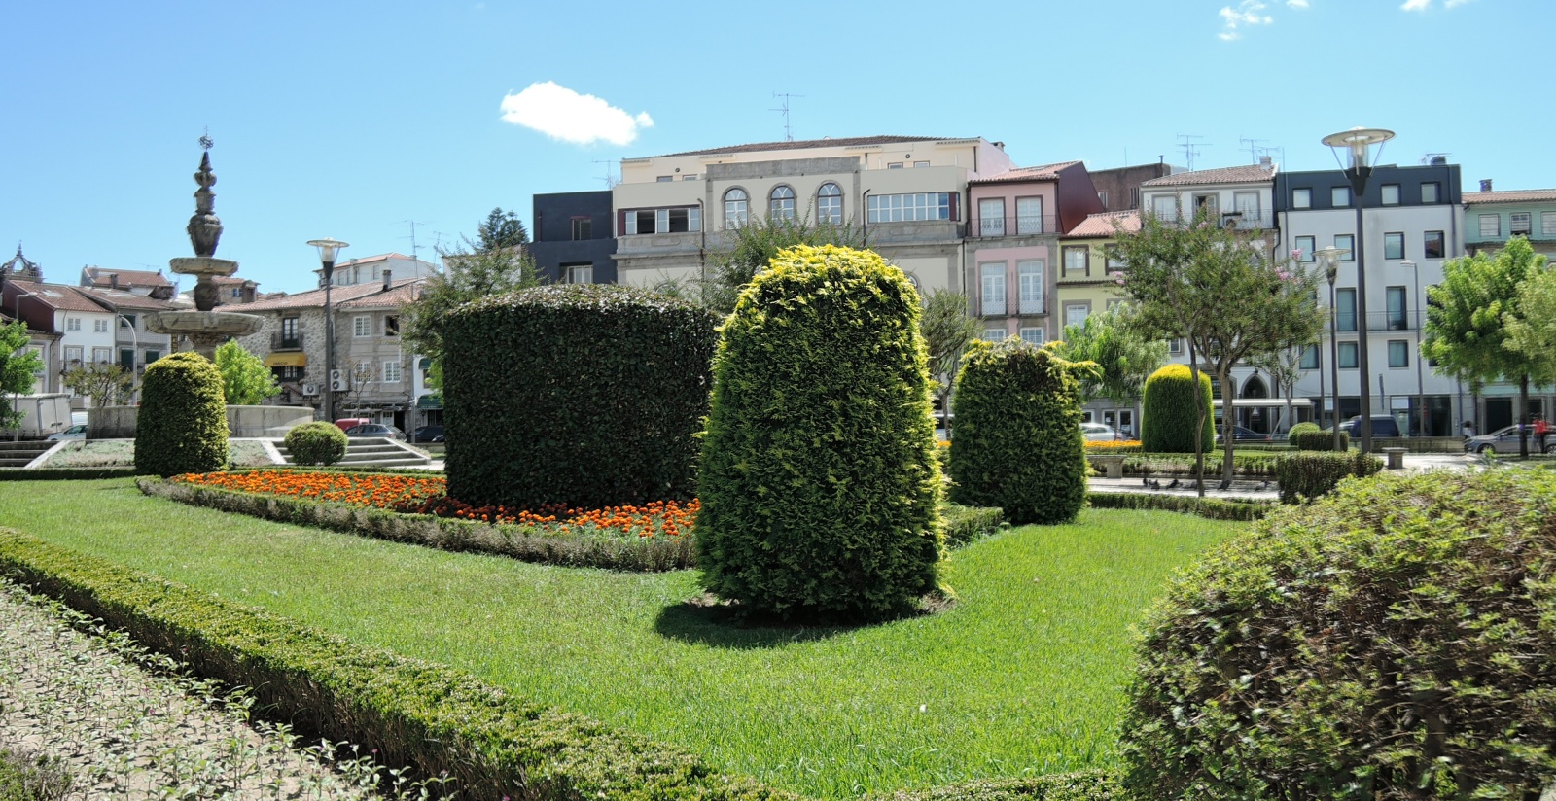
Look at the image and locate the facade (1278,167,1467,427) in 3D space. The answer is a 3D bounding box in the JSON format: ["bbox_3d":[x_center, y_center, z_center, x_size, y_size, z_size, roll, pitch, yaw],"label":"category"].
[{"bbox_3d":[33.725,-5.233,64.115,9.600,15.500,8.500,-1,-1,11],"label":"facade"}]

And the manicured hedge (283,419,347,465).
[{"bbox_3d":[-10.518,0.956,24.500,1.460,1.000,1.460,-1,-2,0],"label":"manicured hedge"}]

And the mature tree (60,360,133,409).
[{"bbox_3d":[-29.683,0.026,47.000,3.200,3.600,3.100,0,-1,-32],"label":"mature tree"}]

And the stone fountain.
[{"bbox_3d":[-15.955,-3.365,30.000,3.350,7.700,3.350,-1,-2,0],"label":"stone fountain"}]

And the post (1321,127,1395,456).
[{"bbox_3d":[10.047,-1.529,18.525,1.250,6.300,1.250,-1,-2,0],"label":"post"}]

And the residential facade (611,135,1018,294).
[{"bbox_3d":[1.879,-6.248,66.447,22.000,18.500,9.000,-1,-2,10],"label":"residential facade"}]

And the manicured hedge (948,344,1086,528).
[{"bbox_3d":[3.471,0.435,15.600,1.970,2.500,1.970,-1,-2,0],"label":"manicured hedge"}]

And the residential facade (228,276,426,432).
[{"bbox_3d":[-27.258,-2.324,69.439,12.700,11.100,7.000,-1,-2,11],"label":"residential facade"}]

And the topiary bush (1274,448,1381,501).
[{"bbox_3d":[8.636,1.186,16.899,1.620,0.730,1.300,-1,-2,10],"label":"topiary bush"}]

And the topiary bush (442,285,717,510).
[{"bbox_3d":[-2.875,-0.081,16.000,4.150,3.280,4.100,0,-1,-10],"label":"topiary bush"}]

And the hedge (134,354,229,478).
[{"bbox_3d":[-11.907,0.274,21.499,1.880,2.460,1.880,-1,-2,0],"label":"hedge"}]

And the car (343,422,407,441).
[{"bbox_3d":[-21.418,1.986,55.990,4.250,1.470,1.780,-1,-2,12],"label":"car"}]

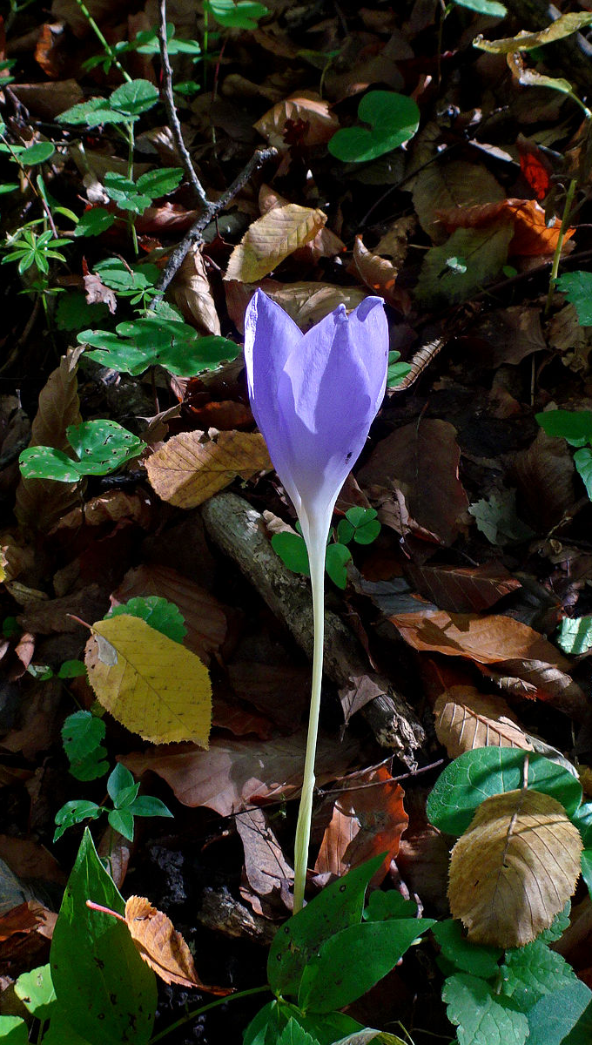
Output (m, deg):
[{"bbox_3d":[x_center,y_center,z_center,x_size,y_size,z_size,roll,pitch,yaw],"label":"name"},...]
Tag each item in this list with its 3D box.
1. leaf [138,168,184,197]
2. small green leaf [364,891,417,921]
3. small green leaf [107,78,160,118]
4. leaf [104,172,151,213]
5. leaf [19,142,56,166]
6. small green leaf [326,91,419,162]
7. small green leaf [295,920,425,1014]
[{"bbox_3d":[-0.092,-0.235,0.500,0.036,0.006,0.024,-27,67,-12],"label":"leaf"},{"bbox_3d":[0.038,0.157,0.294,0.021,0.007,0.014,3,62,2],"label":"small green leaf"},{"bbox_3d":[-0.096,-0.253,0.430,0.028,0.008,0.032,4,66,2],"label":"small green leaf"},{"bbox_3d":[-0.117,-0.226,0.495,0.022,0.007,0.042,-34,74,-12],"label":"leaf"},{"bbox_3d":[-0.190,-0.272,0.535,0.030,0.005,0.023,-39,69,-19],"label":"leaf"},{"bbox_3d":[0.049,-0.249,0.459,0.052,0.010,0.069,42,72,16],"label":"small green leaf"},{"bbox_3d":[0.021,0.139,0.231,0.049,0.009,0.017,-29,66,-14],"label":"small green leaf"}]

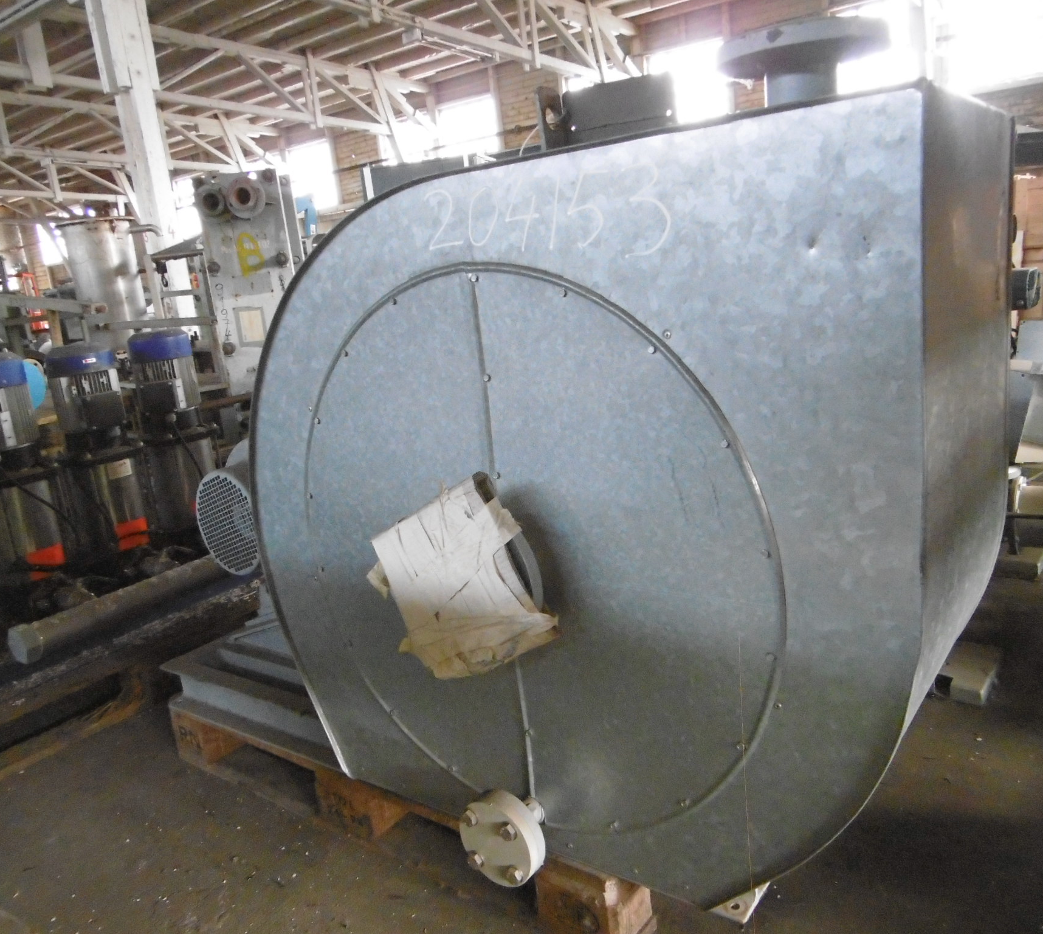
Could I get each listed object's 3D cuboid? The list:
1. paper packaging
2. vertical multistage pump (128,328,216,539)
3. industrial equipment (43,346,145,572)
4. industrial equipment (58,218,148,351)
[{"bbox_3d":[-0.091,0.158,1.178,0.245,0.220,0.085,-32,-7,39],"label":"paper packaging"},{"bbox_3d":[-1.089,-0.066,2.777,0.225,0.720,0.250,-17,16,-43],"label":"vertical multistage pump"},{"bbox_3d":[-1.240,-0.011,2.583,0.225,0.720,0.250,-17,16,-43],"label":"industrial equipment"},{"bbox_3d":[-2.084,-0.914,4.363,0.335,0.625,0.335,-6,12,0],"label":"industrial equipment"}]

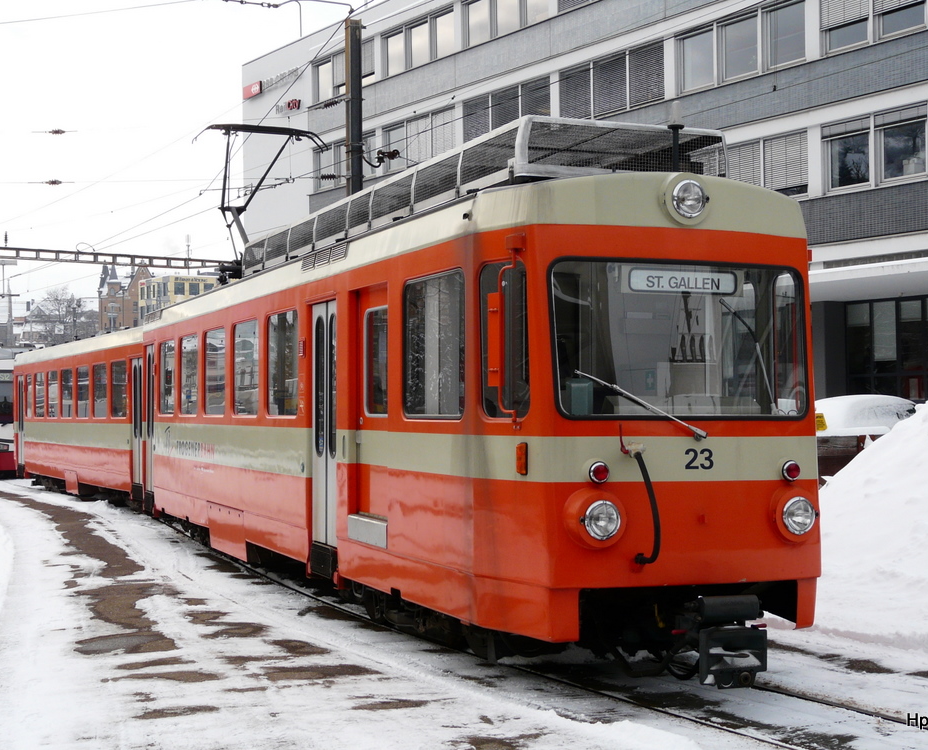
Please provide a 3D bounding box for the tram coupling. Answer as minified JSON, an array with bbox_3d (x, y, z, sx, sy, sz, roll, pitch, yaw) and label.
[{"bbox_3d":[1.596,1.639,8.704,0.430,0.540,0.400,1,-2,-22],"label":"tram coupling"}]

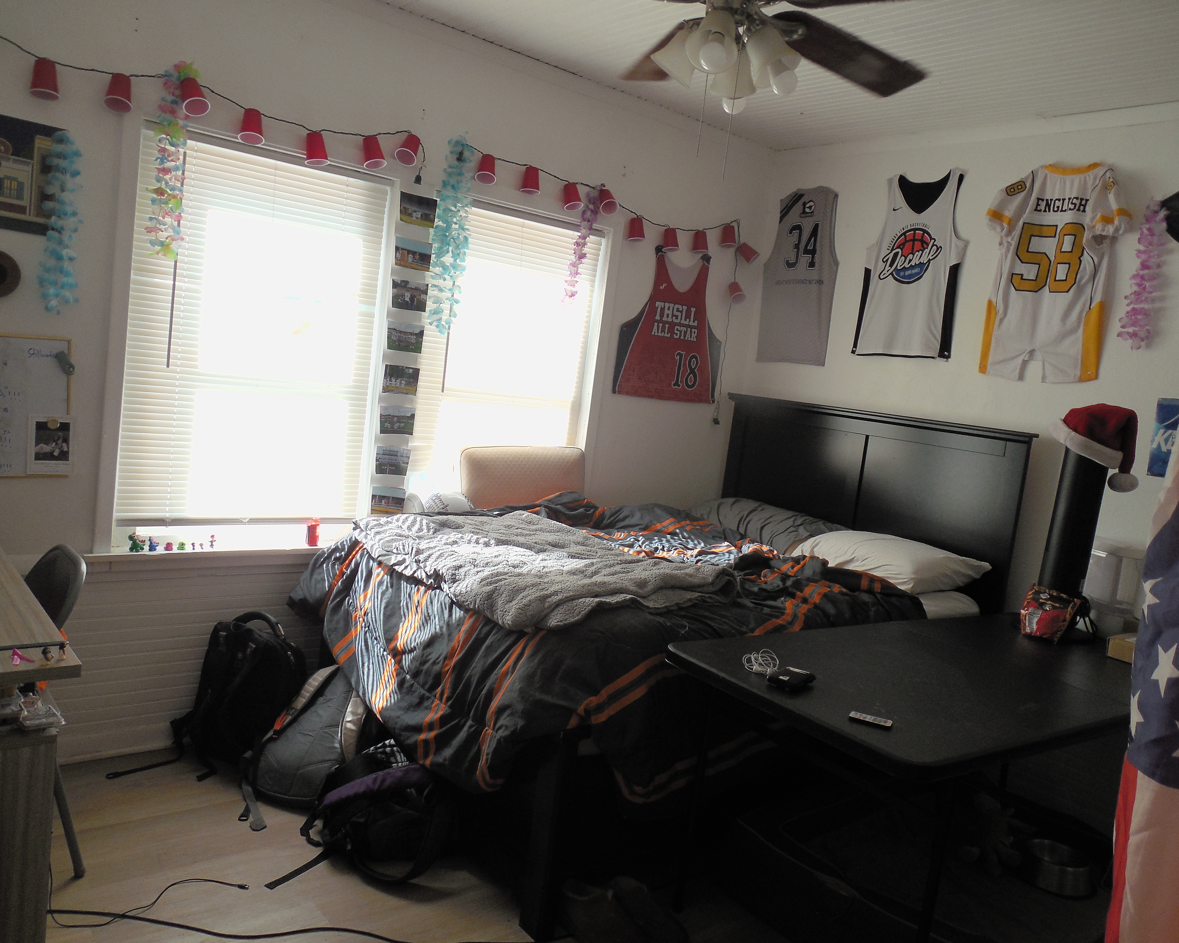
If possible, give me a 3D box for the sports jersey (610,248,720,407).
[{"bbox_3d":[0.396,-0.660,4.135,0.650,0.660,0.040,2,9,-39],"label":"sports jersey"}]

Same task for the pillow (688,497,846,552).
[{"bbox_3d":[0.723,0.248,4.153,0.450,0.180,0.670,1,9,-40],"label":"pillow"}]

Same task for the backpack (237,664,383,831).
[{"bbox_3d":[-0.830,0.802,2.869,0.300,0.480,0.200,18,-9,15],"label":"backpack"}]

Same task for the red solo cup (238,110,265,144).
[{"bbox_3d":[-1.056,-1.082,2.845,0.077,0.091,0.077,-1,-11,0],"label":"red solo cup"}]

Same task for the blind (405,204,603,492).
[{"bbox_3d":[-0.323,-0.460,3.643,0.810,1.100,0.050,2,9,-39],"label":"blind"}]

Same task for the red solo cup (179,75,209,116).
[{"bbox_3d":[-1.254,-1.194,2.879,0.087,0.112,0.087,-7,-18,-43],"label":"red solo cup"}]

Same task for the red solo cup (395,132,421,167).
[{"bbox_3d":[-0.637,-1.149,3.236,0.085,0.108,0.085,11,-32,7],"label":"red solo cup"}]

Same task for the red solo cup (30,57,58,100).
[{"bbox_3d":[-1.500,-1.081,2.498,0.077,0.091,0.077,1,2,-39],"label":"red solo cup"}]

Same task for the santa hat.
[{"bbox_3d":[1.703,-0.078,3.066,0.300,0.300,0.230,11,8,29],"label":"santa hat"}]

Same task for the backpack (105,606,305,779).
[{"bbox_3d":[-1.113,0.734,3.087,0.310,0.480,0.220,10,2,24],"label":"backpack"}]

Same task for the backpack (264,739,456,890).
[{"bbox_3d":[-0.571,0.951,2.651,0.440,0.280,0.260,7,7,-1],"label":"backpack"}]

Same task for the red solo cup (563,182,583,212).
[{"bbox_3d":[-0.069,-1.099,3.627,0.077,0.091,0.077,-10,-9,-2],"label":"red solo cup"}]

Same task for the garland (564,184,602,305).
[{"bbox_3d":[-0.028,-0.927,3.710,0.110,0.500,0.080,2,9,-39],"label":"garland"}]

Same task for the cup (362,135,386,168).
[{"bbox_3d":[-0.750,-1.109,3.149,0.085,0.108,0.085,-13,-4,-1],"label":"cup"}]

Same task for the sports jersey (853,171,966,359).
[{"bbox_3d":[1.338,-0.850,3.751,0.050,0.770,0.480,2,9,-39],"label":"sports jersey"}]

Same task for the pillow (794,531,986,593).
[{"bbox_3d":[1.153,0.351,3.597,0.460,0.180,0.680,1,9,-40],"label":"pillow"}]

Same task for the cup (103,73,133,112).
[{"bbox_3d":[-1.362,-1.103,2.635,0.085,0.108,0.085,-2,-15,0],"label":"cup"}]

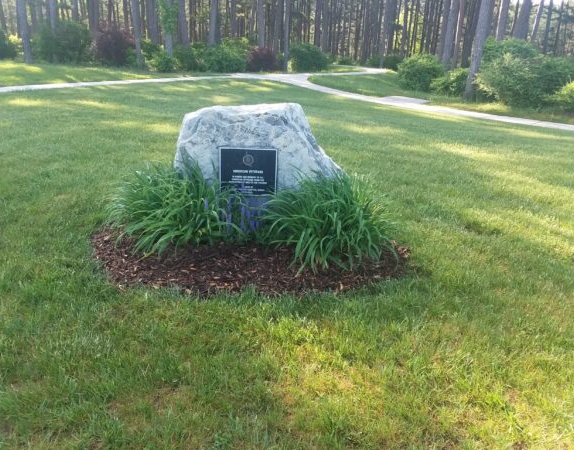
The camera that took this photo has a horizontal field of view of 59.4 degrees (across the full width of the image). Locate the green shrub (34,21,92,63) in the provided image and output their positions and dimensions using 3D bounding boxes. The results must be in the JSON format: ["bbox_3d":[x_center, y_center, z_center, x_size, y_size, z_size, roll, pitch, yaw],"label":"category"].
[{"bbox_3d":[-11.148,-9.113,24.962,2.919,1.943,2.335,-7,22,-22],"label":"green shrub"}]

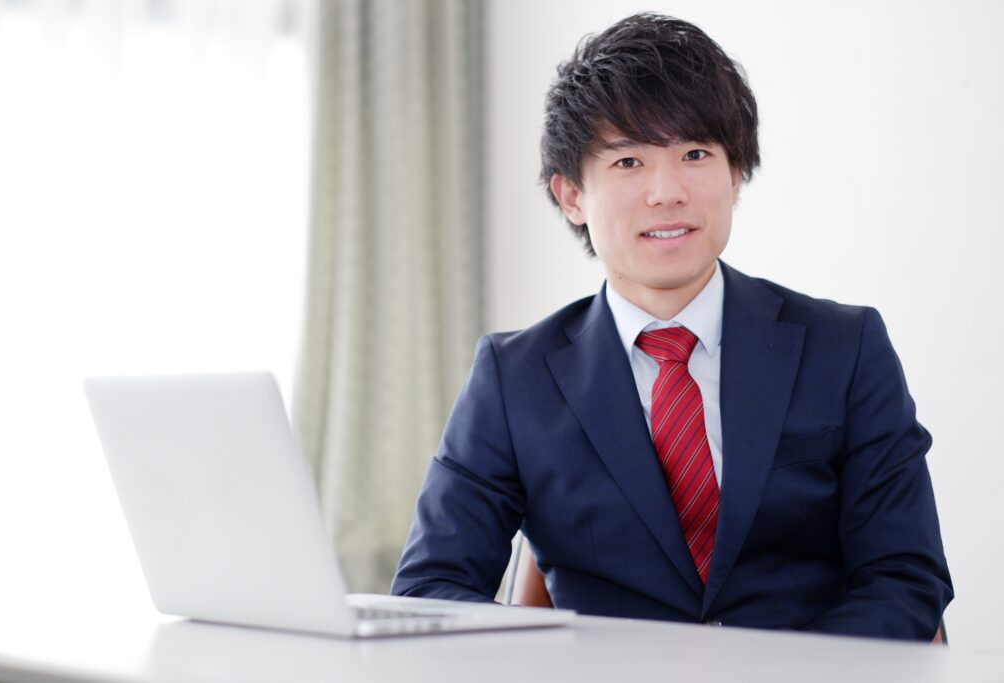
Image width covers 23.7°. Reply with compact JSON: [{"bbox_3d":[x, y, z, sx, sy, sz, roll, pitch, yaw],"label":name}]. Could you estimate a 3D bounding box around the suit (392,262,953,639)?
[{"bbox_3d":[0.160,0.155,2.270,0.540,0.470,0.330,0,-3,2],"label":"suit"}]

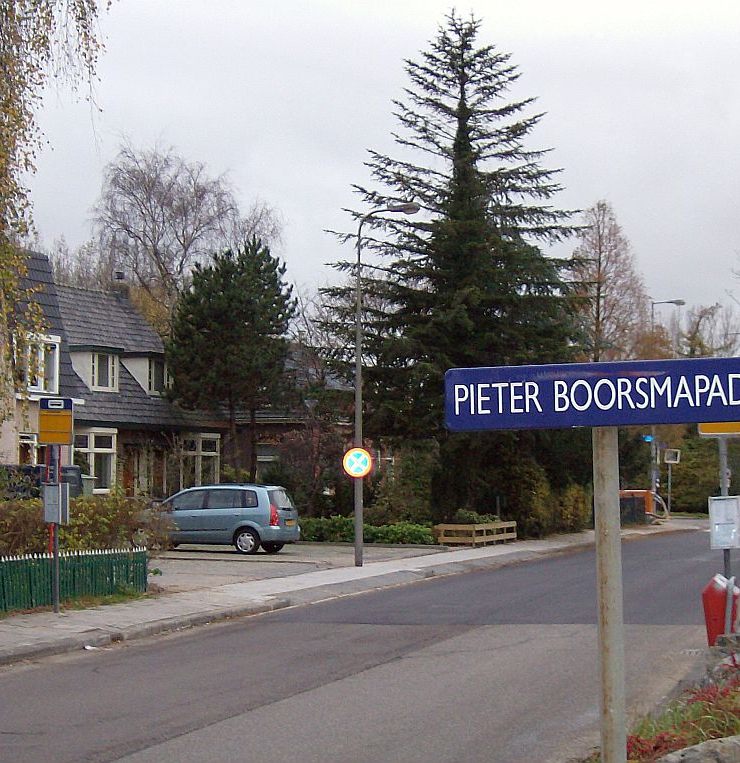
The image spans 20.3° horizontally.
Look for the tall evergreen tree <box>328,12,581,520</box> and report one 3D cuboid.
[{"bbox_3d":[2.763,-3.475,66.000,8.000,16.700,8.000,0,-3,0],"label":"tall evergreen tree"}]

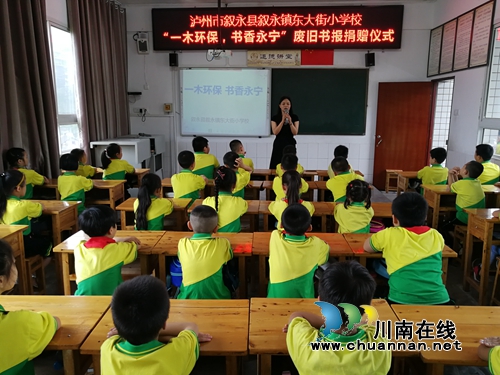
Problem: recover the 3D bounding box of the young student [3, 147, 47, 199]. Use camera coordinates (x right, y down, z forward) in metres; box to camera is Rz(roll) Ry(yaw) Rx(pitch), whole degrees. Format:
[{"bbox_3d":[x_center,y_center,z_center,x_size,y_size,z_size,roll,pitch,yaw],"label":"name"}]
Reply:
[{"bbox_3d":[-2.384,0.105,4.384,0.380,1.124,0.560,2,11,9],"label":"young student"}]

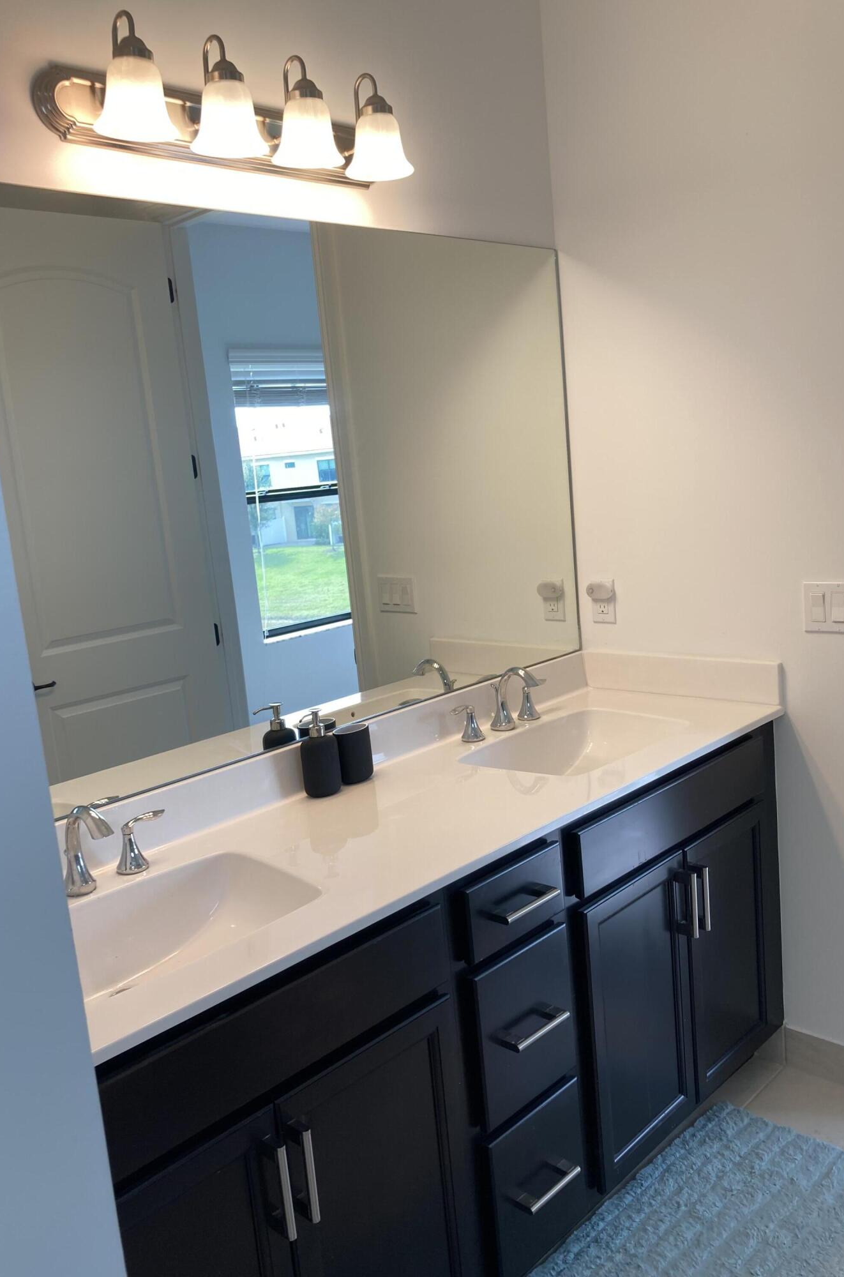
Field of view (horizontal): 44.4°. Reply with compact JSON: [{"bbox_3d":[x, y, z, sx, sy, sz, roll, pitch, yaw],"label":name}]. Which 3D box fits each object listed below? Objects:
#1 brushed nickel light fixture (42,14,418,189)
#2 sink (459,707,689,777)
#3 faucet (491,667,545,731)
[{"bbox_3d":[-0.287,-0.954,1.834,0.187,0.192,0.764,4,14,45],"label":"brushed nickel light fixture"},{"bbox_3d":[0.341,0.292,2.272,0.308,0.140,0.480,4,14,45],"label":"sink"},{"bbox_3d":[0.253,0.128,2.414,0.154,0.152,0.175,4,14,45],"label":"faucet"}]

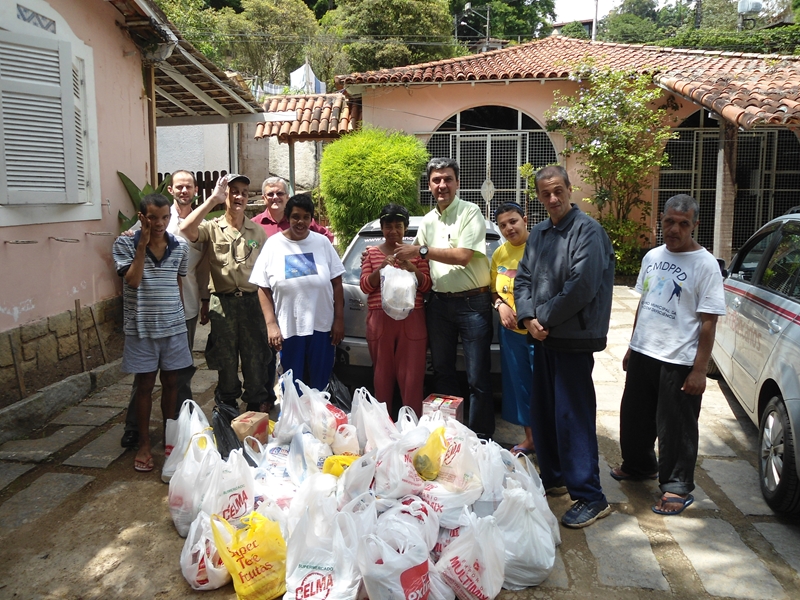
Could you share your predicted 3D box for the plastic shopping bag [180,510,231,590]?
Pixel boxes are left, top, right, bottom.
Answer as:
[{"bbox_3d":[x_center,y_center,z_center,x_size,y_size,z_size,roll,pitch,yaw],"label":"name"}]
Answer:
[{"bbox_3d":[-0.801,1.003,2.502,0.230,0.290,0.210,-3,10,-18],"label":"plastic shopping bag"}]

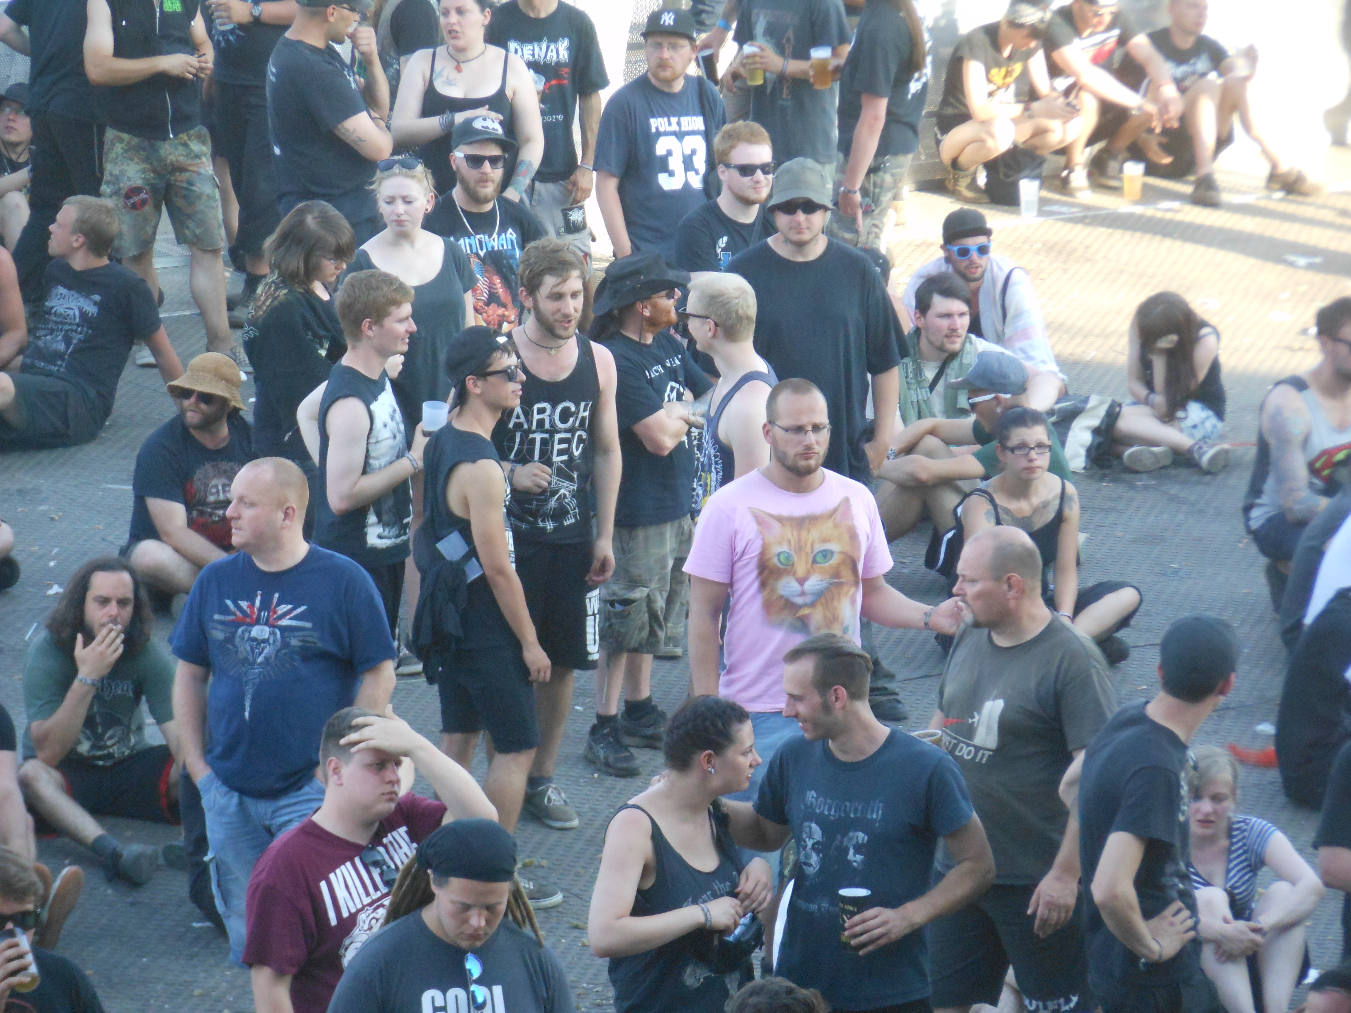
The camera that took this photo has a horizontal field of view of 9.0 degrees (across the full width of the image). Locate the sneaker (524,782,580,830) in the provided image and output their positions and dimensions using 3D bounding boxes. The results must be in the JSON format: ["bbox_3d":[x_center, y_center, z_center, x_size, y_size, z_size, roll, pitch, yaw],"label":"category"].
[{"bbox_3d":[-0.394,0.928,27.197,0.110,0.107,0.290,-6,16,-24],"label":"sneaker"}]

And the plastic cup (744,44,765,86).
[{"bbox_3d":[0.284,-1.595,30.900,0.080,0.135,0.080,-4,14,1],"label":"plastic cup"}]

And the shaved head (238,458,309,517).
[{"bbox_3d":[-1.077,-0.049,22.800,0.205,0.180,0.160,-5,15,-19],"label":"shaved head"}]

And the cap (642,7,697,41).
[{"bbox_3d":[-0.021,-1.748,31.000,0.185,0.120,0.260,4,13,17],"label":"cap"}]

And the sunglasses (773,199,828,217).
[{"bbox_3d":[0.386,-0.932,26.400,0.148,0.050,0.150,0,14,-2],"label":"sunglasses"}]

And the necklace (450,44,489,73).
[{"bbox_3d":[-0.765,-1.673,31.627,0.150,0.115,0.140,3,15,8],"label":"necklace"}]

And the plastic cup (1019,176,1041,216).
[{"bbox_3d":[1.476,-1.287,35.598,0.086,0.147,0.086,1,15,0],"label":"plastic cup"}]

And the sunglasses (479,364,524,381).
[{"bbox_3d":[-0.524,-0.381,24.728,0.150,0.050,0.145,-7,10,24],"label":"sunglasses"}]

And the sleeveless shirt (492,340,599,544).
[{"bbox_3d":[-0.402,-0.209,26.600,0.360,0.660,0.250,-4,13,-18],"label":"sleeveless shirt"}]

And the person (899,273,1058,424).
[{"bbox_3d":[1.089,-0.399,30.879,0.650,0.840,0.680,1,15,0],"label":"person"}]

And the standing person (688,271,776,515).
[{"bbox_3d":[0.208,0.166,26.285,0.360,1.800,0.520,0,13,-2],"label":"standing person"}]

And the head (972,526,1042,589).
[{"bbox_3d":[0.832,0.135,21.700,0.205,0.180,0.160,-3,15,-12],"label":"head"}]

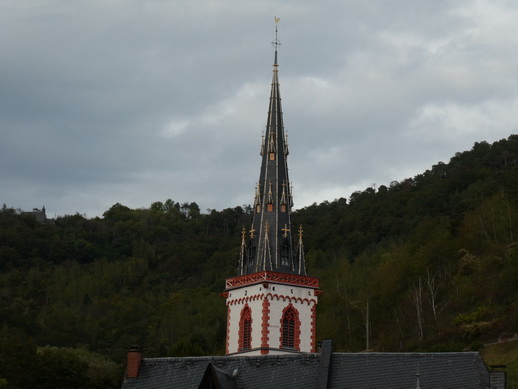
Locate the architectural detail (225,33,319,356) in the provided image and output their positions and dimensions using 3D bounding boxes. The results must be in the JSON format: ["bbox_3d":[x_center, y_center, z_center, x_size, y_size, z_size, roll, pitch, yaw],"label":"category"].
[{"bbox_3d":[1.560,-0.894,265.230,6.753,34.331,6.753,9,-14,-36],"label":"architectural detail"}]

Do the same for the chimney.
[{"bbox_3d":[-5.039,6.805,104.658,0.421,1.310,0.485,-2,-12,17],"label":"chimney"}]

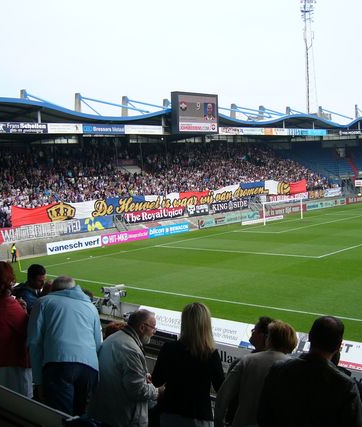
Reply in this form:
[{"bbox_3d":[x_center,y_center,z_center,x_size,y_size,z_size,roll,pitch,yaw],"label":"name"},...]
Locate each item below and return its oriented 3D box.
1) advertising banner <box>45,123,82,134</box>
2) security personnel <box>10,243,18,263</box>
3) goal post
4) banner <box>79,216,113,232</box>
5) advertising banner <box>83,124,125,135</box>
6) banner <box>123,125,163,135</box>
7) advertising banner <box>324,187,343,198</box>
[{"bbox_3d":[-10.751,-7.924,53.844,0.150,1.040,3.918,1,6,44],"label":"advertising banner"},{"bbox_3d":[-13.667,3.165,47.052,0.400,1.660,0.500,1,6,44],"label":"security personnel"},{"bbox_3d":[10.725,-0.244,67.588,3.100,2.520,7.500,1,6,44],"label":"goal post"},{"bbox_3d":[-8.211,0.998,55.844,0.100,1.220,4.067,1,6,44],"label":"banner"},{"bbox_3d":[-7.569,-8.357,57.133,0.150,1.040,5.292,1,6,44],"label":"advertising banner"},{"bbox_3d":[-3.861,-8.861,60.966,0.150,1.040,5.423,1,6,44],"label":"banner"},{"bbox_3d":[23.410,-3.233,88.531,0.100,1.080,5.254,1,6,44],"label":"advertising banner"}]

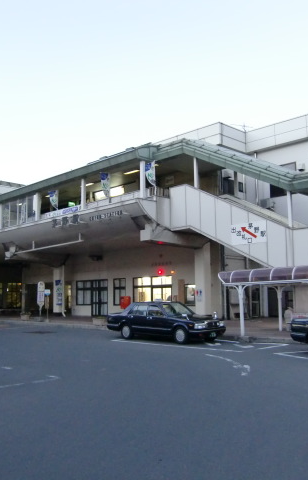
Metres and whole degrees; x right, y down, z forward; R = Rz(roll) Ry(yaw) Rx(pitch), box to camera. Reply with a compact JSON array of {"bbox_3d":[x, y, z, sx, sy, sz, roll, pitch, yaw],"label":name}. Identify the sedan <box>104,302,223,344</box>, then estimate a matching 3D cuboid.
[{"bbox_3d":[0.378,2.975,19.120,4.700,1.460,1.710,-7,-9,44],"label":"sedan"}]

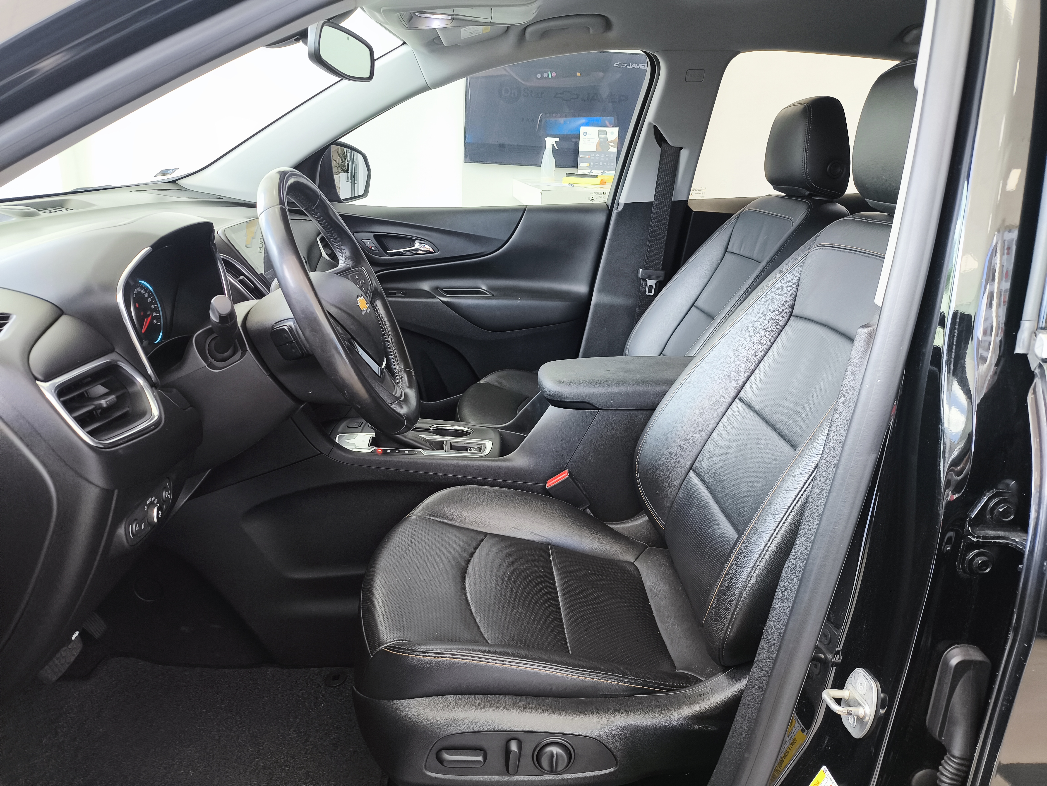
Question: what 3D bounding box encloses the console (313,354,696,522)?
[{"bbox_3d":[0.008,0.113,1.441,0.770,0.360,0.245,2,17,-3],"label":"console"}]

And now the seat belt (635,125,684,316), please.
[{"bbox_3d":[0.358,-0.429,1.993,0.085,0.540,0.060,2,17,-3],"label":"seat belt"}]

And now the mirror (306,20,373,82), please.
[{"bbox_3d":[-0.298,-0.551,1.223,0.042,0.075,0.240,10,18,6],"label":"mirror"}]

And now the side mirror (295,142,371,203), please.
[{"bbox_3d":[-0.545,-0.643,2.205,0.140,0.175,0.240,7,18,14],"label":"side mirror"}]

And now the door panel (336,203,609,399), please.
[{"bbox_3d":[-0.207,-0.213,2.064,0.860,0.630,0.130,2,17,-3],"label":"door panel"}]

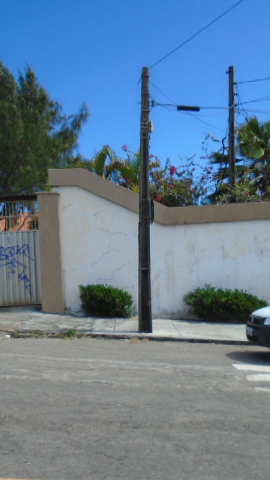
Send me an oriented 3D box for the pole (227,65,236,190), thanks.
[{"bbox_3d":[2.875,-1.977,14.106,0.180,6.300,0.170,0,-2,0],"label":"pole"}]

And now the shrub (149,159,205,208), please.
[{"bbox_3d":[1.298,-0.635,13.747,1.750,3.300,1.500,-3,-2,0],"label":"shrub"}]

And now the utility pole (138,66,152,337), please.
[{"bbox_3d":[0.243,-0.908,10.588,0.280,5.860,0.250,0,-2,0],"label":"utility pole"}]

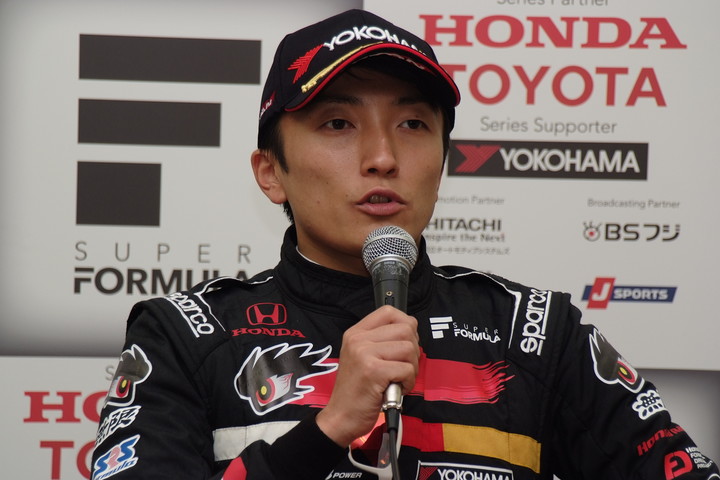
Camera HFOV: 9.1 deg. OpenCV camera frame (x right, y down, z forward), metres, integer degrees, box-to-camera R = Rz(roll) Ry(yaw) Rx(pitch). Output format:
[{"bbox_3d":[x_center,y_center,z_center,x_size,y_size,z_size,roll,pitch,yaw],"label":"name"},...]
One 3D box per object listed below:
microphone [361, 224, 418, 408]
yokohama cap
[{"bbox_3d":[0.029,0.070,4.058,0.051,0.184,0.051,-1,-28,0],"label":"microphone"},{"bbox_3d":[0.006,-0.160,4.190,0.181,0.127,0.262,1,-10,-15],"label":"yokohama cap"}]

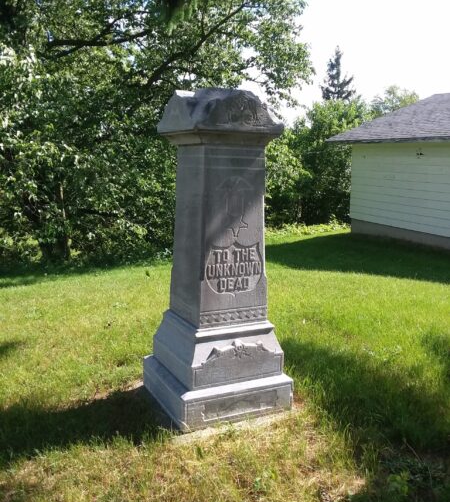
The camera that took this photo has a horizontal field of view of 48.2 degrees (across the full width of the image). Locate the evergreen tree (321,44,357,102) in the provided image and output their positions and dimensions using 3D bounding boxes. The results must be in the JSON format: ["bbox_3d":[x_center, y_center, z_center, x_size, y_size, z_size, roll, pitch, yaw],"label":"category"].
[{"bbox_3d":[7.876,-9.151,36.227,4.300,10.650,4.300,3,9,12],"label":"evergreen tree"}]

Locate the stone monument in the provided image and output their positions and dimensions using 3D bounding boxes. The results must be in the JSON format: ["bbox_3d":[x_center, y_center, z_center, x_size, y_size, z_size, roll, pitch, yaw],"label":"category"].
[{"bbox_3d":[-0.050,-0.006,3.415,0.780,2.110,0.780,-3,10,-27],"label":"stone monument"}]

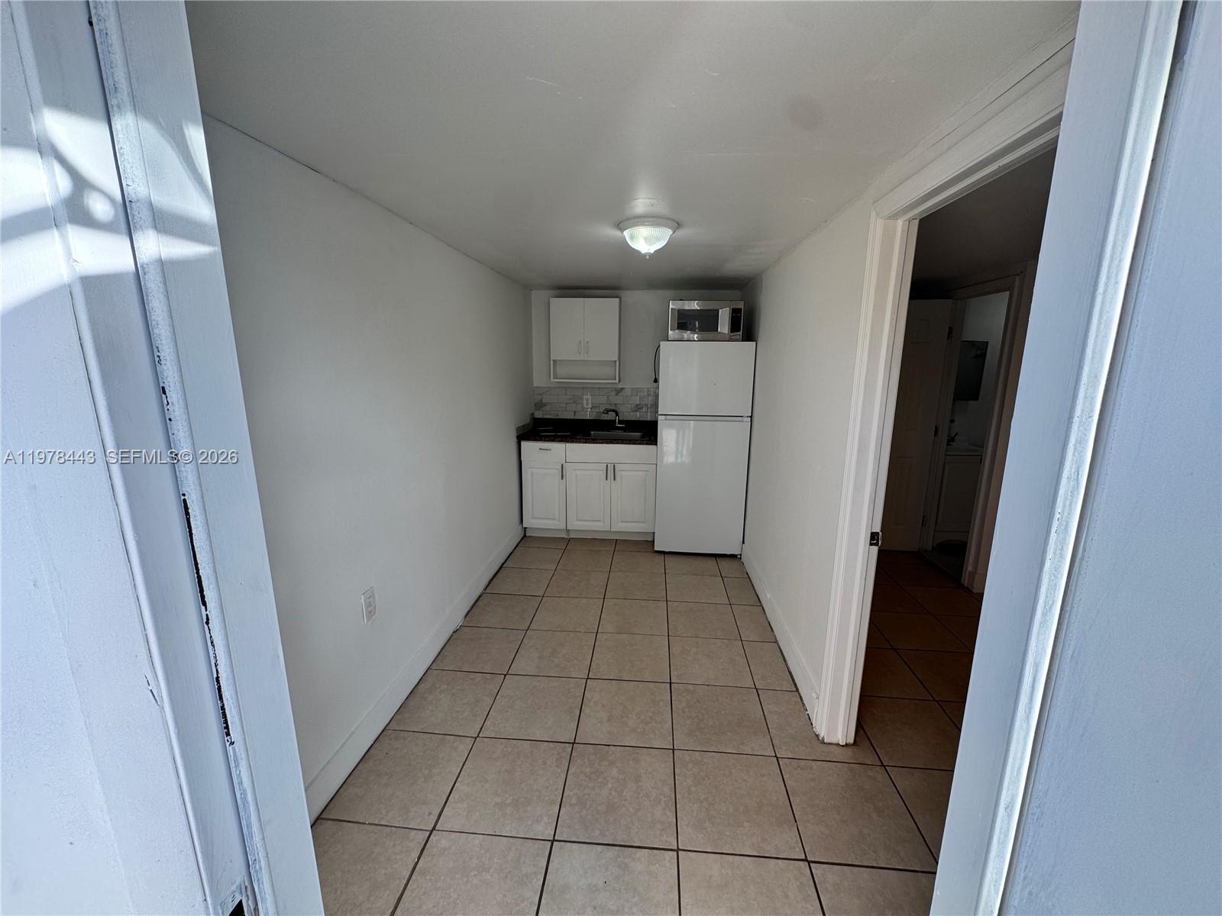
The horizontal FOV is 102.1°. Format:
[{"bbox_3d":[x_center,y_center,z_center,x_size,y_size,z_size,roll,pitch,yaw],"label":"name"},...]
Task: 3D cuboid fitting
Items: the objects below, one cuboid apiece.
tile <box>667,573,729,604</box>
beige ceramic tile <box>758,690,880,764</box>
[{"bbox_3d":[0.599,0.915,3.456,0.413,0.010,0.413,1,12,5],"label":"tile"},{"bbox_3d":[0.904,1.185,2.199,0.413,0.010,0.413,1,12,5],"label":"beige ceramic tile"}]

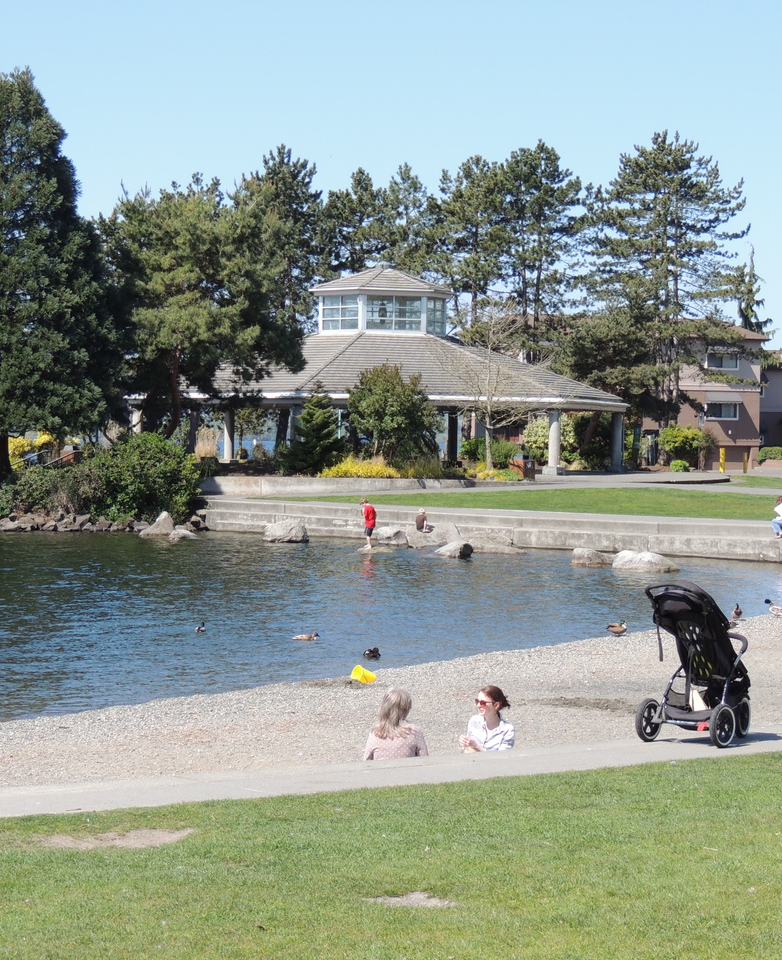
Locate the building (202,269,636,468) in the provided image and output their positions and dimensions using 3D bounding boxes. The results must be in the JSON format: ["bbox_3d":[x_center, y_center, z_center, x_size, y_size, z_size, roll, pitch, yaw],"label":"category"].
[{"bbox_3d":[-0.327,-5.007,123.940,22.800,9.238,19.745,0,1,-11],"label":"building"}]

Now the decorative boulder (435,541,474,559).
[{"bbox_3d":[1.658,1.827,72.400,0.980,0.440,0.800,0,1,0],"label":"decorative boulder"}]

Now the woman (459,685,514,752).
[{"bbox_3d":[0.612,1.914,20.068,0.600,0.840,0.750,1,1,40],"label":"woman"}]

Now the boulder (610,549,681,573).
[{"bbox_3d":[6.038,1.910,65.800,1.580,0.540,1.150,0,1,0],"label":"boulder"}]

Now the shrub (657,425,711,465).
[{"bbox_3d":[13.229,-1.510,125.000,2.400,1.950,2.200,1,1,6],"label":"shrub"}]

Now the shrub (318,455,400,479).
[{"bbox_3d":[-1.207,-0.501,103.000,3.050,0.900,1.500,0,1,0],"label":"shrub"}]

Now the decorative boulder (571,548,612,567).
[{"bbox_3d":[4.634,1.810,64.100,0.980,0.470,0.800,1,1,0],"label":"decorative boulder"}]

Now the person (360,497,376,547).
[{"bbox_3d":[-0.644,1.178,76.000,0.420,1.400,0.420,0,1,0],"label":"person"}]

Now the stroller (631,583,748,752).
[{"bbox_3d":[2.260,1.280,19.400,0.620,1.100,0.980,1,1,40],"label":"stroller"}]

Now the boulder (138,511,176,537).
[{"bbox_3d":[-7.126,1.349,84.100,1.100,0.800,0.950,1,1,0],"label":"boulder"}]

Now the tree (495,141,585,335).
[{"bbox_3d":[7.545,-8.855,140.003,4.700,16.665,4.700,1,1,0],"label":"tree"}]

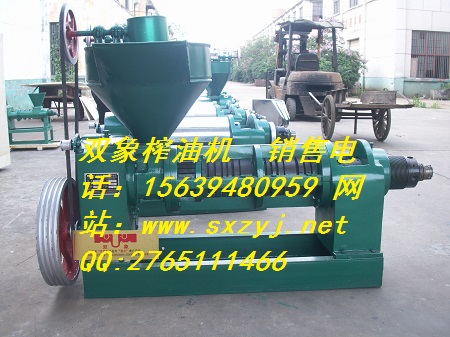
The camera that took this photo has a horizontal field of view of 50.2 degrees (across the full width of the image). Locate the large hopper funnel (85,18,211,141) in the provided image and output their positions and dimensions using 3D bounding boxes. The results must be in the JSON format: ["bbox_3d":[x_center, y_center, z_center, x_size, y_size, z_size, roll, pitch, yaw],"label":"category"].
[{"bbox_3d":[-0.353,-0.417,2.290,0.590,0.580,0.550,-1,11,-3],"label":"large hopper funnel"}]

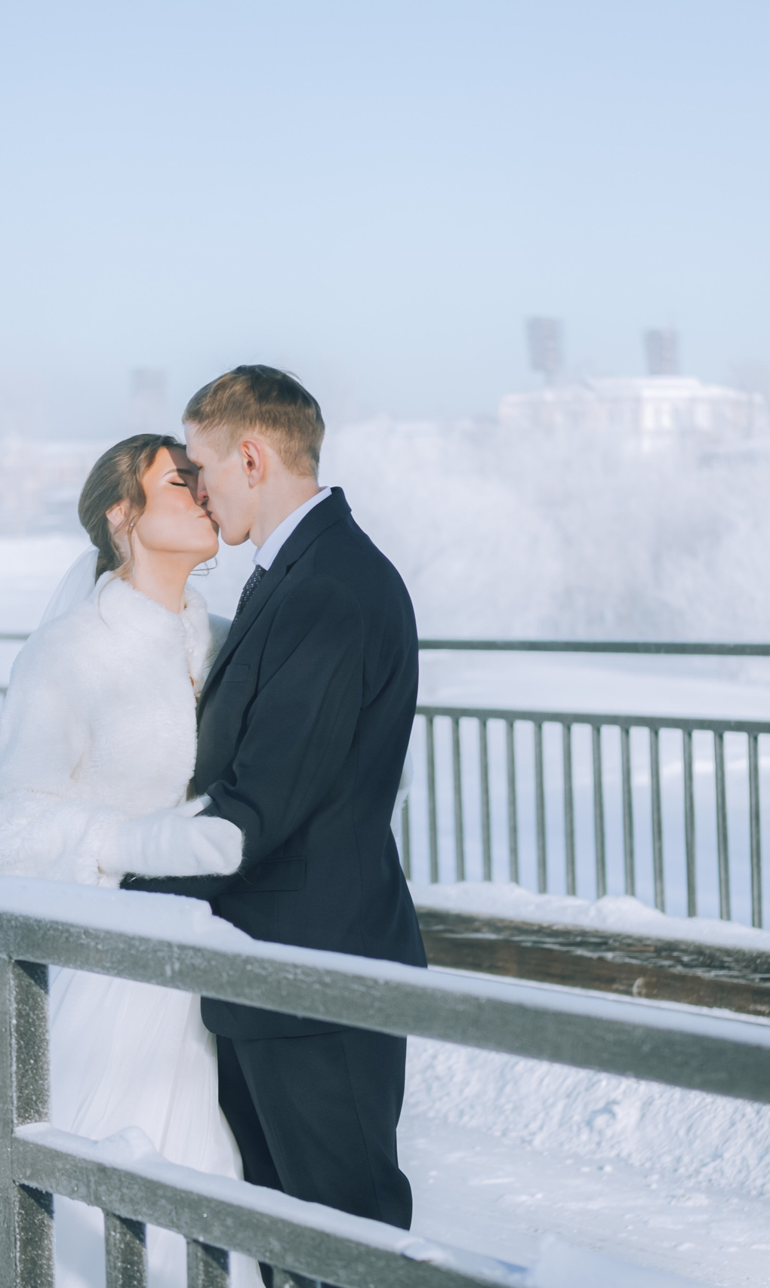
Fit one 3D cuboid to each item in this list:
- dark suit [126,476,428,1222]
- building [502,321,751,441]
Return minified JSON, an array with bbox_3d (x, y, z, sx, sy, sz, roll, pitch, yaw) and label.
[{"bbox_3d":[-0.152,0.539,4.123,0.440,1.520,0.540,-2,2,-5],"label":"dark suit"},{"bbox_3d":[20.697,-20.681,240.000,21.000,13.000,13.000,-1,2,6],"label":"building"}]

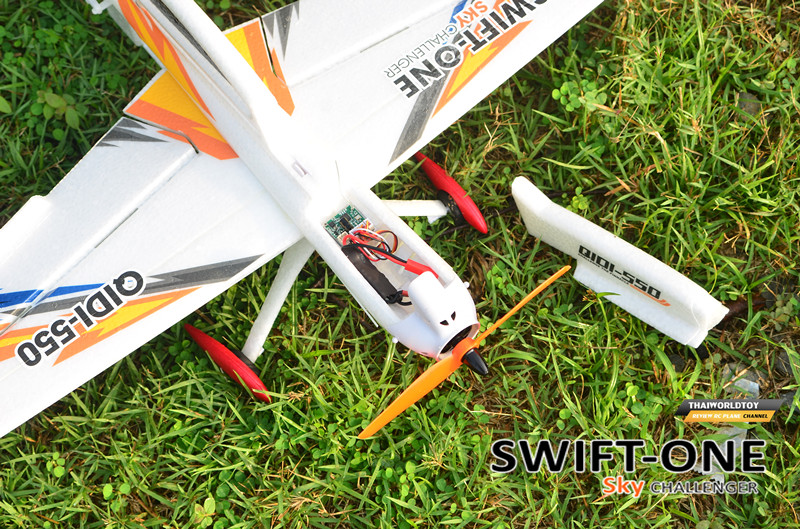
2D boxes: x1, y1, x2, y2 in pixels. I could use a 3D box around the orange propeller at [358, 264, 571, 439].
[{"bbox_3d":[0.031,0.040,0.686,0.127,0.012,0.008,-38,68,-12],"label":"orange propeller"}]

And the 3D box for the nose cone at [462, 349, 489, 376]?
[{"bbox_3d":[0.035,0.046,0.682,0.009,0.009,0.013,-37,67,-15],"label":"nose cone"}]

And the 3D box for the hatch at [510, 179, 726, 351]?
[{"bbox_3d":[0.114,-0.006,0.772,0.127,0.037,0.031,31,65,10],"label":"hatch"}]

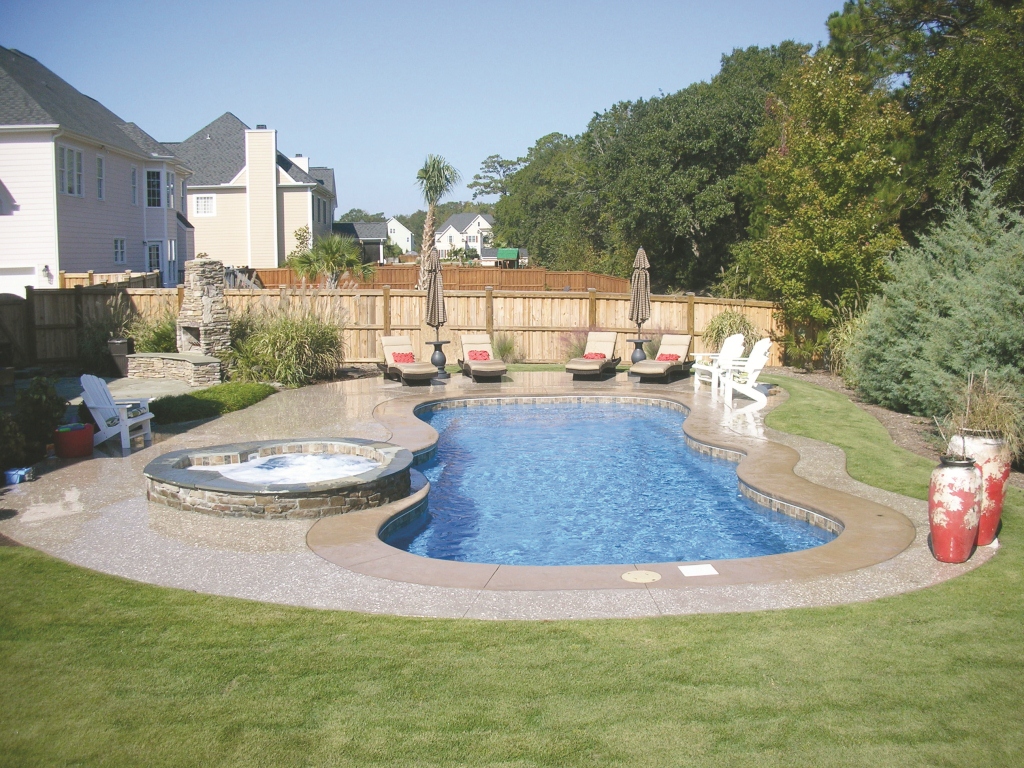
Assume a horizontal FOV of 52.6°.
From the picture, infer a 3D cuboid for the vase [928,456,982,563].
[{"bbox_3d":[3.500,0.995,8.226,0.430,0.800,0.430,-1,7,0],"label":"vase"}]

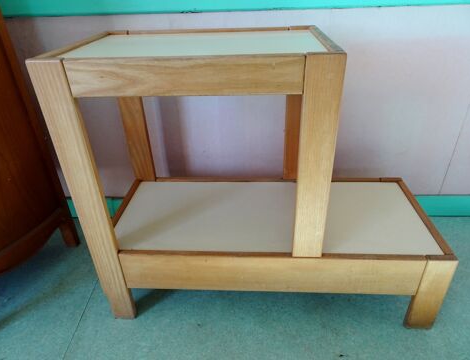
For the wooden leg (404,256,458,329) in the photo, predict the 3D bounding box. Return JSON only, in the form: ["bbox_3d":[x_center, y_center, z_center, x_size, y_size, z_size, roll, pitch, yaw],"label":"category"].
[{"bbox_3d":[0.473,0.279,0.814,0.065,0.240,0.021,0,31,5],"label":"wooden leg"}]

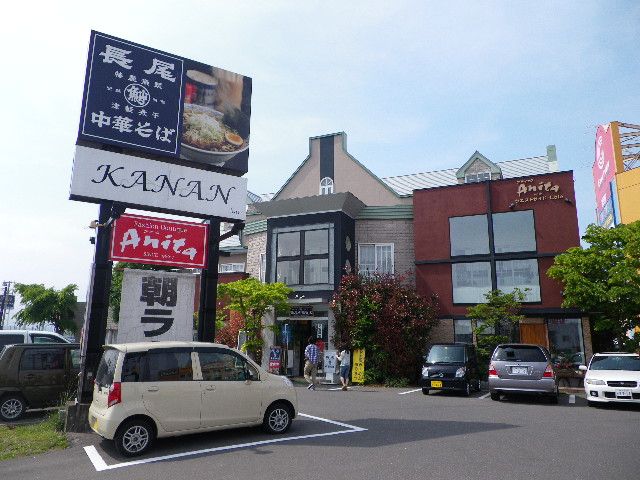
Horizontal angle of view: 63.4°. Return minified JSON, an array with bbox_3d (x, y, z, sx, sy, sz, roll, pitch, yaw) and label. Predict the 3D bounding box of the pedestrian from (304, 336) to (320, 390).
[{"bbox_3d":[-0.245,4.144,17.400,0.530,1.770,0.480,7,-13,-27],"label":"pedestrian"}]

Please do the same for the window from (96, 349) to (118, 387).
[{"bbox_3d":[-3.206,1.940,7.830,0.120,0.520,1.080,9,-15,-37],"label":"window"}]

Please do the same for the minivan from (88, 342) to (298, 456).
[{"bbox_3d":[-1.990,2.550,8.830,3.395,1.620,1.475,10,-16,-39],"label":"minivan"}]

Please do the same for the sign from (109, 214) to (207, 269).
[{"bbox_3d":[-3.197,0.042,10.422,1.889,0.926,0.120,8,-14,-30],"label":"sign"}]

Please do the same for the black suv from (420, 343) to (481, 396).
[{"bbox_3d":[4.682,4.521,18.293,1.475,1.735,3.395,-5,-13,25],"label":"black suv"}]

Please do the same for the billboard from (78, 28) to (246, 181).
[{"bbox_3d":[-3.191,-2.819,11.155,3.502,2.359,0.350,8,-14,-30],"label":"billboard"}]

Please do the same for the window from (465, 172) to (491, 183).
[{"bbox_3d":[7.276,-2.792,23.858,1.150,0.640,0.120,-5,-13,23],"label":"window"}]

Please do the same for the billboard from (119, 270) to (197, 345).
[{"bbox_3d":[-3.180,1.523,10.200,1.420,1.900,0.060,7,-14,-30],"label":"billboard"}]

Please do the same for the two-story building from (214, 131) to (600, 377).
[{"bbox_3d":[4.170,1.411,26.900,16.300,11.300,10.500,-5,-13,23],"label":"two-story building"}]

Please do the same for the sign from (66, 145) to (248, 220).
[{"bbox_3d":[-3.223,-1.053,10.770,3.515,1.033,0.350,8,-14,-30],"label":"sign"}]

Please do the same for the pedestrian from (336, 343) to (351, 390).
[{"bbox_3d":[0.790,4.279,17.400,0.420,1.580,0.450,-11,-17,44],"label":"pedestrian"}]

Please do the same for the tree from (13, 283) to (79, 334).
[{"bbox_3d":[-11.379,3.758,21.500,2.800,4.100,2.800,7,-13,-27],"label":"tree"}]

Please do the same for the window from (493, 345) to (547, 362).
[{"bbox_3d":[5.872,3.341,15.200,1.480,0.520,0.120,-5,-38,23],"label":"window"}]

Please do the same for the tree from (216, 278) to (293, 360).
[{"bbox_3d":[-2.523,3.456,19.502,2.600,3.900,2.600,0,-12,0],"label":"tree"}]

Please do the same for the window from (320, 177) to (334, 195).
[{"bbox_3d":[0.371,-2.610,25.725,0.730,1.060,0.120,-5,-13,23],"label":"window"}]

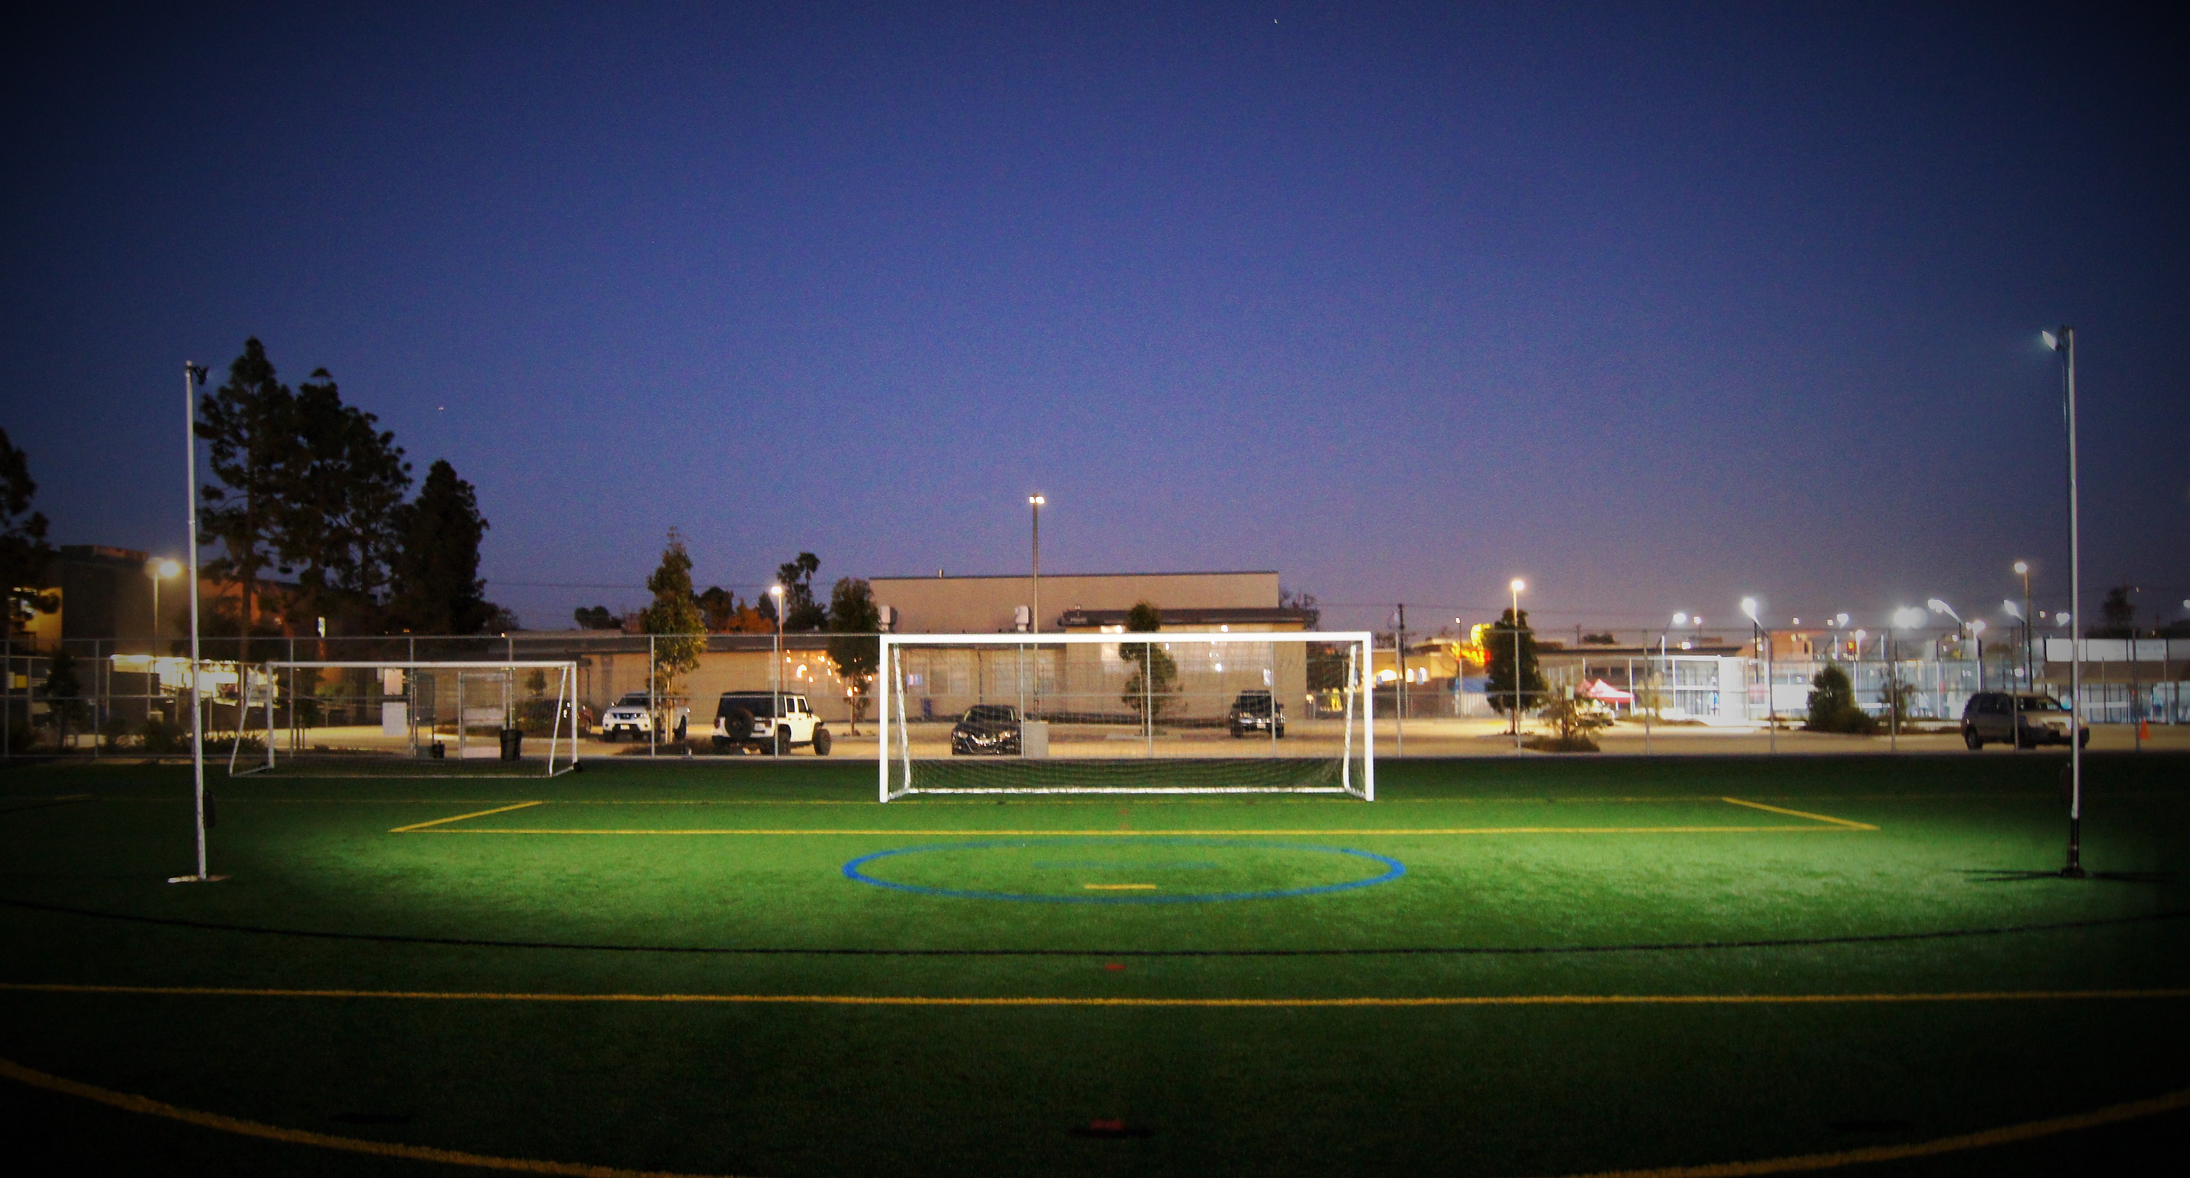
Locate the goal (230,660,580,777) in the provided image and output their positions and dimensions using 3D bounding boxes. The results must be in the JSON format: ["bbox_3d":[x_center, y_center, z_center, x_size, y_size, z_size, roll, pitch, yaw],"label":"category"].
[{"bbox_3d":[-14.240,2.690,34.050,6.600,2.300,1.750,0,-4,2],"label":"goal"}]

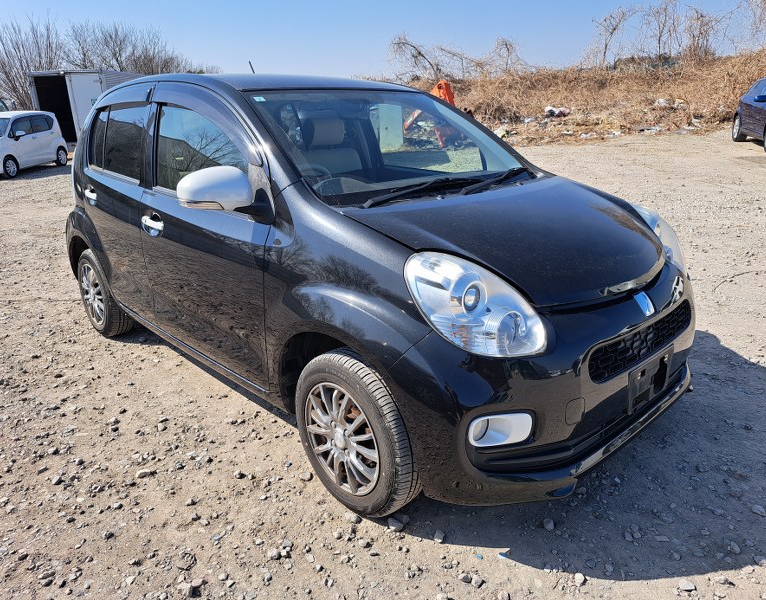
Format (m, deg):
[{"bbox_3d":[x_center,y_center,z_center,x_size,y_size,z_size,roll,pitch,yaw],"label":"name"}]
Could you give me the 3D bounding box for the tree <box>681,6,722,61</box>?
[{"bbox_3d":[10.909,-9.128,19.000,1.600,2.000,1.500,8,20,27],"label":"tree"}]

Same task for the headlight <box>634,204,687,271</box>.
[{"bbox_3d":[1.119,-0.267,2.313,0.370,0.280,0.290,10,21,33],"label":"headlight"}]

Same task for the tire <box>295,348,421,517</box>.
[{"bbox_3d":[-0.083,0.437,1.855,0.168,0.566,0.566,-17,23,-41],"label":"tire"}]

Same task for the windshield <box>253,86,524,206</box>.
[{"bbox_3d":[0.072,-0.699,2.405,1.270,0.120,0.910,-17,56,-41],"label":"windshield"}]

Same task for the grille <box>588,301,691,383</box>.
[{"bbox_3d":[0.870,0.125,1.804,0.750,0.145,0.090,-17,23,-41],"label":"grille"}]

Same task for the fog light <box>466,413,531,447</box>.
[{"bbox_3d":[0.321,0.355,1.505,0.200,0.105,0.080,-6,18,-13],"label":"fog light"}]

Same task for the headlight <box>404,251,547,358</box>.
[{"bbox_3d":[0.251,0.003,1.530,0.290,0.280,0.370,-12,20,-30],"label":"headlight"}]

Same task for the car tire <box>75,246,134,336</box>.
[{"bbox_3d":[-1.772,-0.046,3.547,0.168,0.566,0.566,-17,23,-41],"label":"car tire"}]

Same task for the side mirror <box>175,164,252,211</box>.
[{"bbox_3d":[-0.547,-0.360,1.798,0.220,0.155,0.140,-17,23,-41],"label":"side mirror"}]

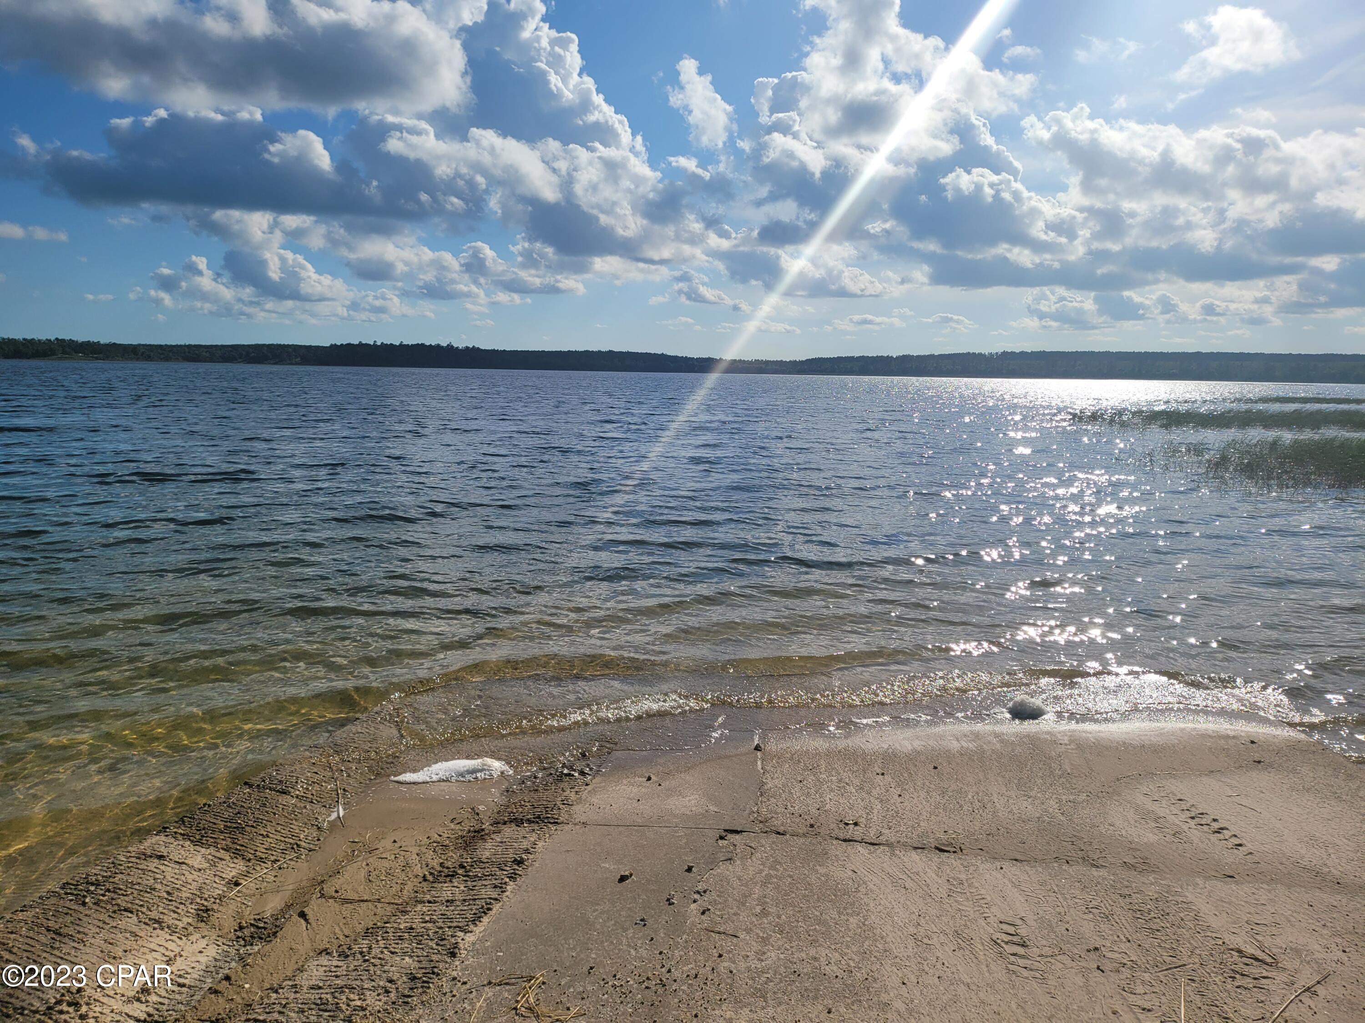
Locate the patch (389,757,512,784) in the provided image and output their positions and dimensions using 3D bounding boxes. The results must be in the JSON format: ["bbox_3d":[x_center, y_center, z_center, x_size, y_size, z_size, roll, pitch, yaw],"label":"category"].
[{"bbox_3d":[-1.297,1.432,5.732,0.670,0.085,0.220,0,8,-8],"label":"patch"}]

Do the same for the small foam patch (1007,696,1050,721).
[{"bbox_3d":[2.358,1.321,6.984,0.280,0.130,0.240,1,8,0],"label":"small foam patch"}]

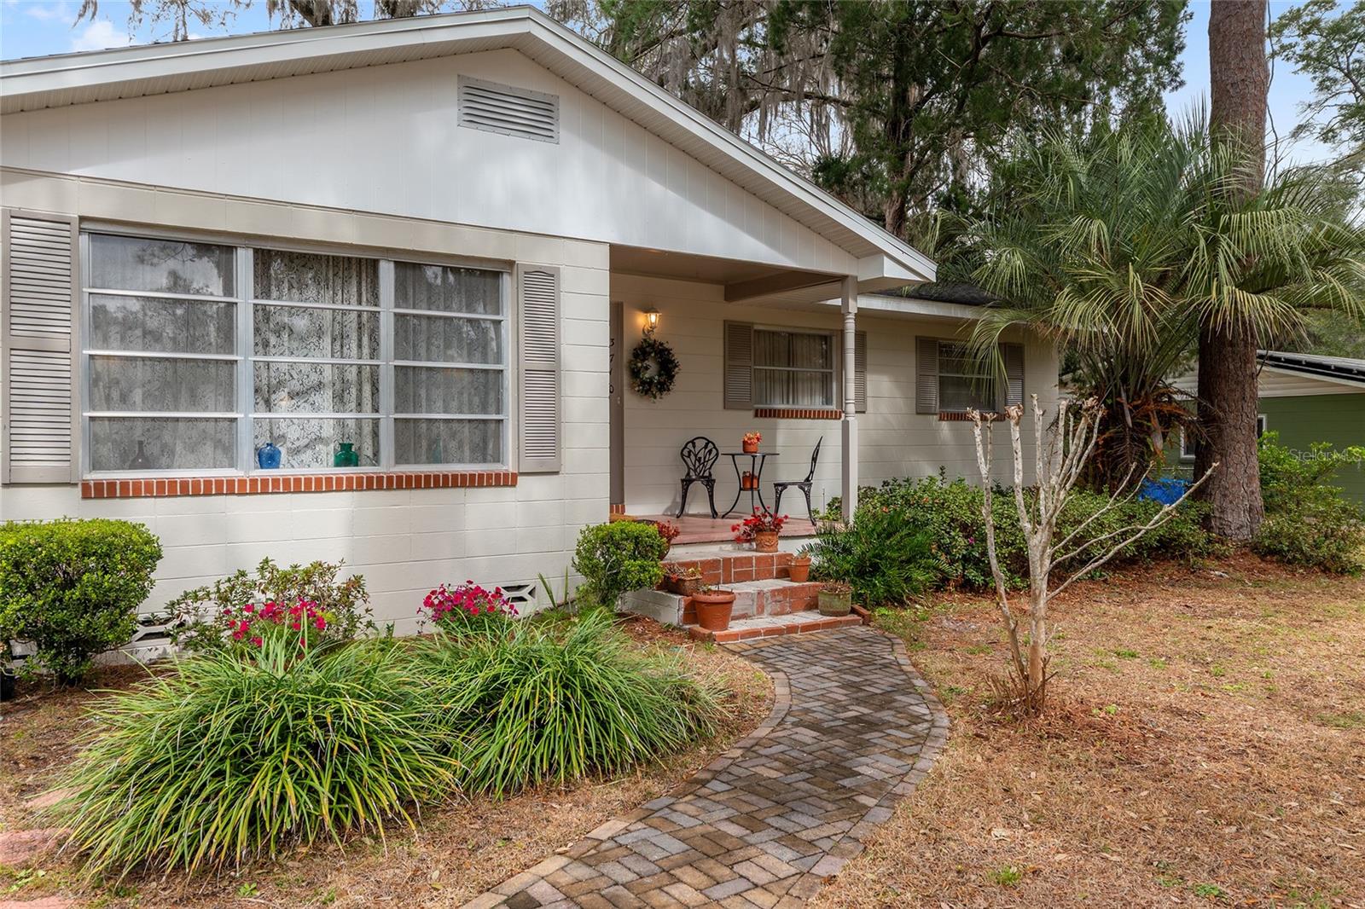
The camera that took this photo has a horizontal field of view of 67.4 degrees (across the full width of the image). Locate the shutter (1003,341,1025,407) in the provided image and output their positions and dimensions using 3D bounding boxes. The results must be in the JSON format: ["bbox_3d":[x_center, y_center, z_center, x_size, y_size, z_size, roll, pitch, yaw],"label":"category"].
[{"bbox_3d":[4.629,-1.040,14.254,0.380,1.000,0.040,-1,1,-33],"label":"shutter"}]

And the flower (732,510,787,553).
[{"bbox_3d":[0.639,0.643,8.520,0.420,0.365,0.380,0,1,-34],"label":"flower"}]

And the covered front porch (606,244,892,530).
[{"bbox_3d":[0.054,-0.542,9.757,2.780,2.480,2.620,-1,1,-33],"label":"covered front porch"}]

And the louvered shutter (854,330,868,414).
[{"bbox_3d":[2.116,-1.021,12.620,0.400,1.010,0.040,0,1,-34],"label":"louvered shutter"}]

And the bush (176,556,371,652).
[{"bbox_3d":[-2.571,0.982,6.448,1.150,0.650,0.800,-1,1,-33],"label":"bush"}]

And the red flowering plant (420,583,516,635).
[{"bbox_3d":[-1.486,1.087,7.150,0.640,0.400,0.520,0,1,-34],"label":"red flowering plant"}]

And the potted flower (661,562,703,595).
[{"bbox_3d":[0.009,0.908,7.596,0.200,0.235,0.330,-1,1,-33],"label":"potted flower"}]

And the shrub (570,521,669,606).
[{"bbox_3d":[-0.463,0.823,7.530,0.660,0.670,0.620,0,1,0],"label":"shrub"}]

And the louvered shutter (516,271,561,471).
[{"bbox_3d":[-1.103,-0.652,7.854,0.360,1.590,0.040,-1,1,-33],"label":"louvered shutter"}]

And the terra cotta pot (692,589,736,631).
[{"bbox_3d":[0.224,1.101,7.240,0.305,0.275,0.305,0,1,0],"label":"terra cotta pot"}]

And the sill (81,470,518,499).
[{"bbox_3d":[-2.479,0.195,7.030,2.850,0.115,0.150,-1,1,-33],"label":"sill"}]

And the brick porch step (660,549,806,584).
[{"bbox_3d":[0.177,0.912,8.296,1.370,0.205,0.590,0,1,-34],"label":"brick porch step"}]

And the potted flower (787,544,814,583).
[{"bbox_3d":[0.915,0.872,8.220,0.200,0.290,0.200,-1,1,-33],"label":"potted flower"}]

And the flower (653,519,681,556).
[{"bbox_3d":[-0.236,0.665,7.950,0.420,0.330,0.400,0,1,-34],"label":"flower"}]

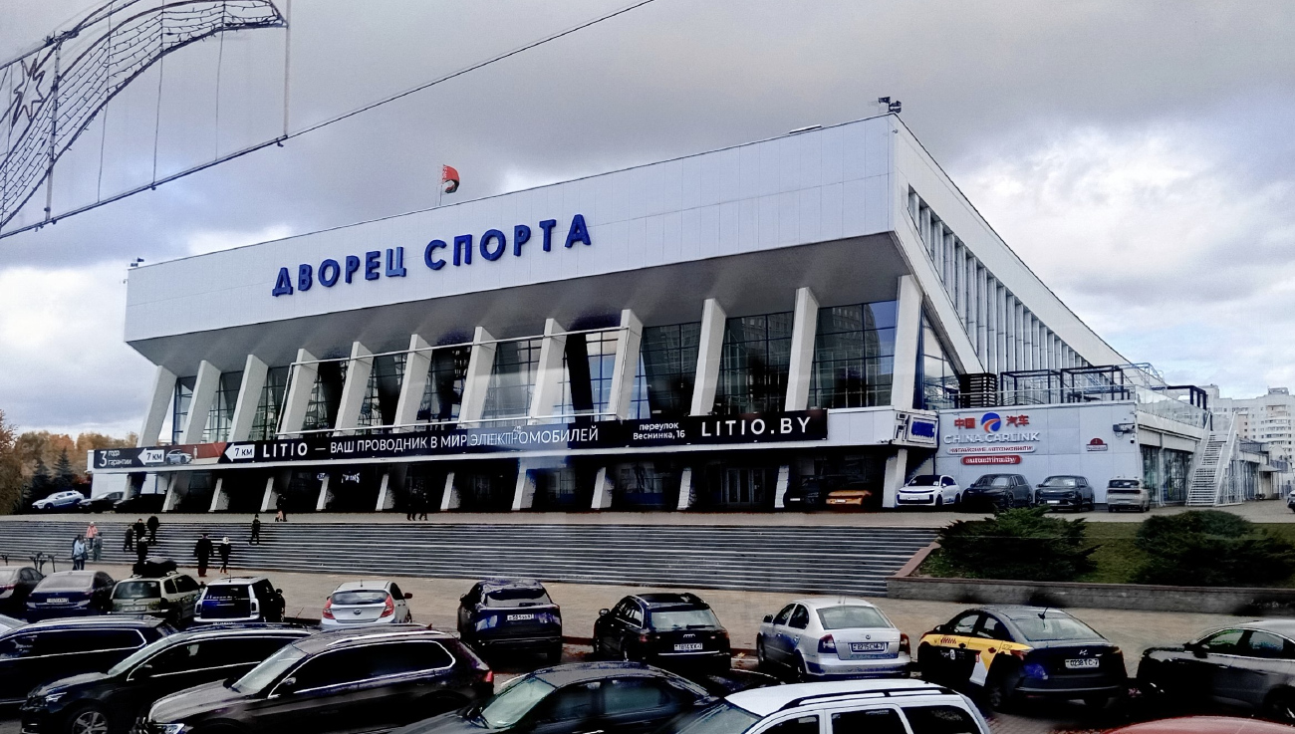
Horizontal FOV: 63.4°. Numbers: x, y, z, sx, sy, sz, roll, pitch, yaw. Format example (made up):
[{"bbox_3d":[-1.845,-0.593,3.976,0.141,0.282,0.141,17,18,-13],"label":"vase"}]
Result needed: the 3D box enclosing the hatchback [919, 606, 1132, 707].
[{"bbox_3d":[6.003,4.765,17.469,1.740,1.470,4.430,0,-7,-9],"label":"hatchback"}]

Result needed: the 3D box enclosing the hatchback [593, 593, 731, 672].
[{"bbox_3d":[0.164,5.325,21.186,1.870,1.460,4.750,1,-7,-14],"label":"hatchback"}]

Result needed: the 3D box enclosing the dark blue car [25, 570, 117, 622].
[{"bbox_3d":[-16.821,6.819,31.083,1.750,1.470,4.520,1,-7,-15],"label":"dark blue car"}]

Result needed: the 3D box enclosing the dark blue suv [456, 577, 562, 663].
[{"bbox_3d":[-3.156,5.552,23.395,1.865,1.660,4.550,1,-7,-15],"label":"dark blue suv"}]

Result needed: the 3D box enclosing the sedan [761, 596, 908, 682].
[{"bbox_3d":[3.317,5.078,19.596,1.770,1.460,4.570,0,-7,-9],"label":"sedan"}]

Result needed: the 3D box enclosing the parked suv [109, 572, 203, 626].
[{"bbox_3d":[-13.794,6.604,29.855,1.700,1.500,4.320,0,-7,-9],"label":"parked suv"}]

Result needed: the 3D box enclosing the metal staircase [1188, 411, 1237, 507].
[{"bbox_3d":[33.934,5.501,63.513,1.450,5.700,9.000,-6,-9,35],"label":"metal staircase"}]

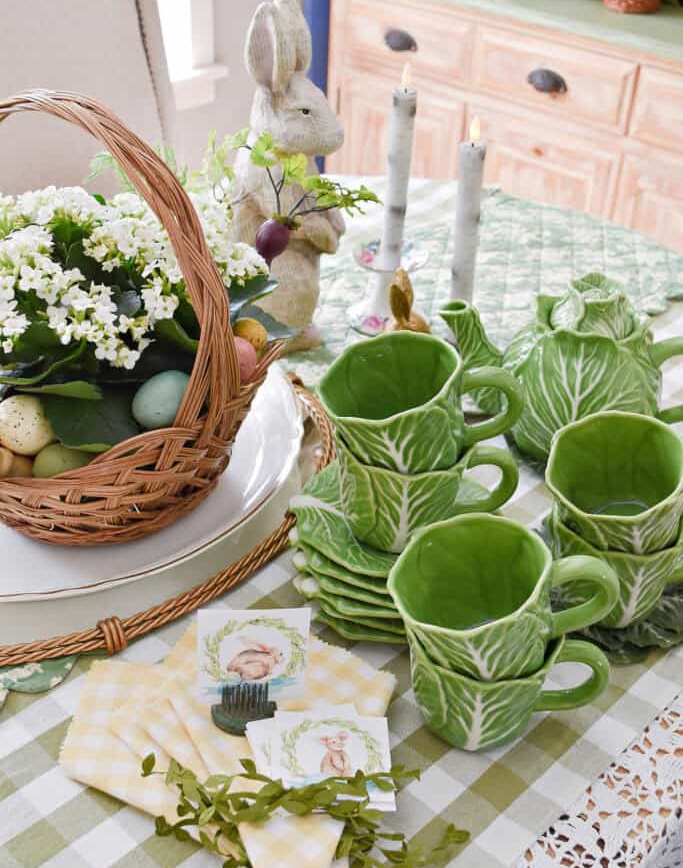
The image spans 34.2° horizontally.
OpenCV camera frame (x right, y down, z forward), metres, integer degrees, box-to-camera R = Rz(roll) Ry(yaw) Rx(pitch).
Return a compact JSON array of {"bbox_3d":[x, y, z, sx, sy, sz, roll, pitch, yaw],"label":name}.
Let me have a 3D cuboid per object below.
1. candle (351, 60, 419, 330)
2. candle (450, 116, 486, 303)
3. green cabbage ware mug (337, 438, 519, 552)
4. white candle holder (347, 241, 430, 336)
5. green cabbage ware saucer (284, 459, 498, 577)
[{"bbox_3d":[0.052,-0.232,1.098,0.075,0.260,0.075,3,31,0],"label":"candle"},{"bbox_3d":[0.110,-0.180,0.974,0.023,0.201,0.023,3,31,0],"label":"candle"},{"bbox_3d":[0.055,0.032,0.735,0.125,0.070,0.094,3,31,0],"label":"green cabbage ware mug"},{"bbox_3d":[0.049,-0.151,1.147,0.080,0.070,0.080,3,31,0],"label":"white candle holder"},{"bbox_3d":[0.035,0.060,0.755,0.142,0.026,0.140,2,31,-1],"label":"green cabbage ware saucer"}]

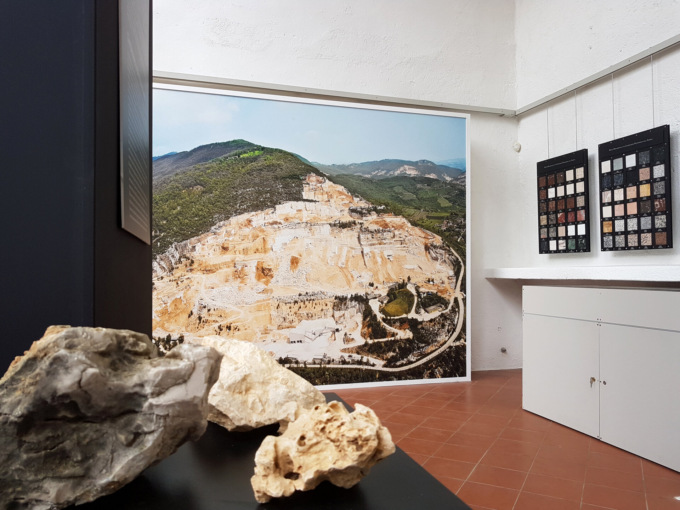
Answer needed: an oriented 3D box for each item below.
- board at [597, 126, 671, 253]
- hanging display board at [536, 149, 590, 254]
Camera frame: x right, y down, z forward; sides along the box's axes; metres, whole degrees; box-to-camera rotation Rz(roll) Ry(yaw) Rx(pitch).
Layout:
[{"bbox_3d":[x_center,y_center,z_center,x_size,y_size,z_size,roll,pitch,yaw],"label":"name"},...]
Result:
[{"bbox_3d":[2.546,-0.540,4.432,0.036,1.000,0.700,0,-1,-17],"label":"board"},{"bbox_3d":[2.300,-0.518,5.278,0.036,1.000,0.700,0,-1,-17],"label":"hanging display board"}]

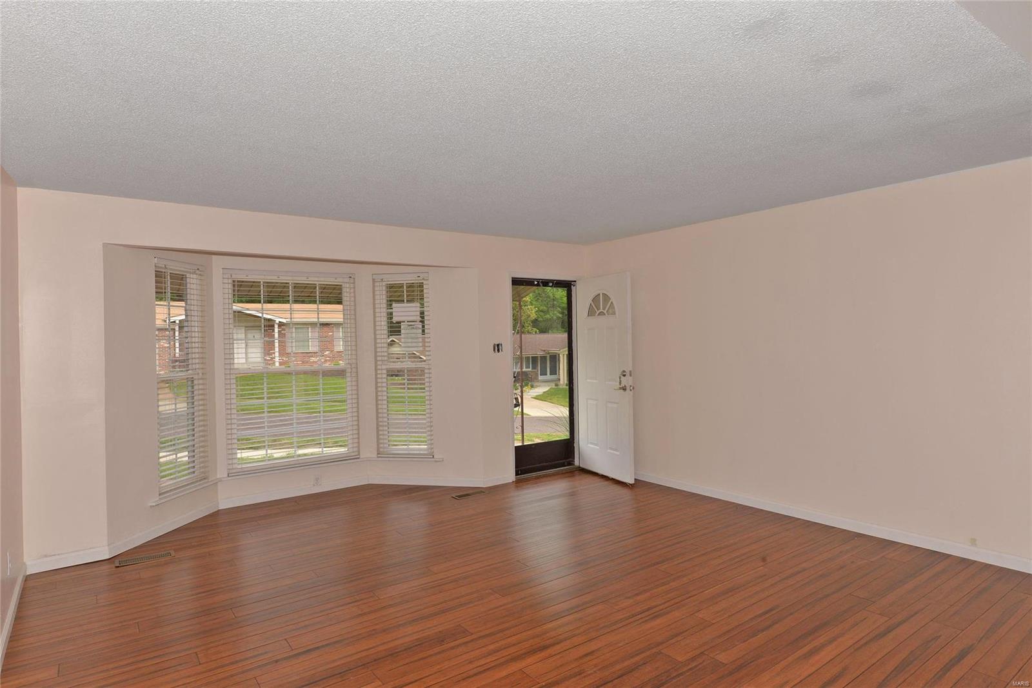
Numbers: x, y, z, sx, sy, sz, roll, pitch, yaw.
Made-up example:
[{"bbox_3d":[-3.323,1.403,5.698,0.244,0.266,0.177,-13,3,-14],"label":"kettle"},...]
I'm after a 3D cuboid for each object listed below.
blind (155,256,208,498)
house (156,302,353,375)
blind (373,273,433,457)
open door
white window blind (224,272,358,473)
[{"bbox_3d":[-2.701,0.246,4.848,0.055,1.809,0.571,-1,1,9],"label":"blind"},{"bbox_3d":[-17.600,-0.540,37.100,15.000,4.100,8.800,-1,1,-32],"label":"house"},{"bbox_3d":[-1.114,0.216,5.988,0.594,1.828,0.055,-1,1,10],"label":"blind"},{"bbox_3d":[0.904,0.329,6.181,0.045,2.030,0.910,-1,1,-26],"label":"open door"},{"bbox_3d":[-2.073,0.239,5.652,1.218,1.828,0.055,-1,1,-37],"label":"white window blind"}]

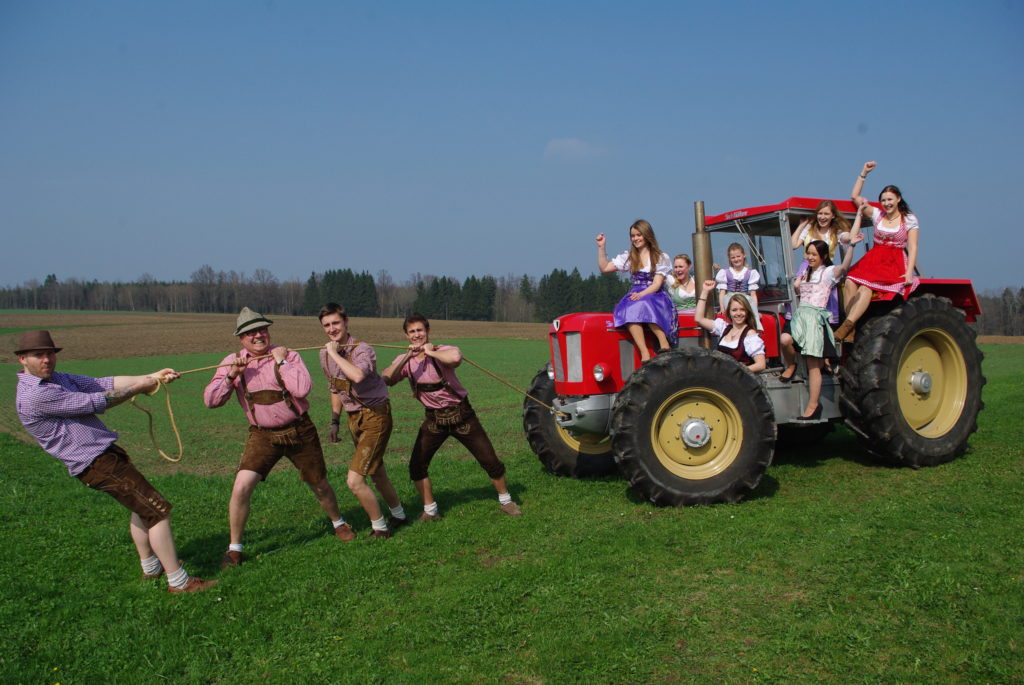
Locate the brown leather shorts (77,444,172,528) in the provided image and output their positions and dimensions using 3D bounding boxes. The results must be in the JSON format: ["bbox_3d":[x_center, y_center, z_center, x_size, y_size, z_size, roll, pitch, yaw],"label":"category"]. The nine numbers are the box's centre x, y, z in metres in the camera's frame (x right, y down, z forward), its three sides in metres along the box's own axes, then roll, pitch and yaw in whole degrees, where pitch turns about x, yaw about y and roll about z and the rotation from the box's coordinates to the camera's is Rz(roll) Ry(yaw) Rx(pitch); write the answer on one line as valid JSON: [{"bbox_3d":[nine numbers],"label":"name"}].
[{"bbox_3d":[-2.273,0.834,5.150,0.310,0.540,0.380,-46,21,-21],"label":"brown leather shorts"}]

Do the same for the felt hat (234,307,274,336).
[{"bbox_3d":[-1.685,-0.139,5.720,0.260,0.145,0.285,-17,4,-26],"label":"felt hat"}]

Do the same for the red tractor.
[{"bbox_3d":[2.310,-0.010,8.680,4.220,2.600,2.220,-3,1,-23],"label":"red tractor"}]

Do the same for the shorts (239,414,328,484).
[{"bbox_3d":[-1.522,0.713,5.880,0.580,0.460,0.340,-5,1,-25],"label":"shorts"}]

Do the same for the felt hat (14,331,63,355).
[{"bbox_3d":[-2.709,0.000,5.050,0.300,0.130,0.260,-3,1,28],"label":"felt hat"}]

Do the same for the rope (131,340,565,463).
[{"bbox_3d":[-0.930,0.370,6.680,3.750,0.750,0.300,-1,1,-42],"label":"rope"}]

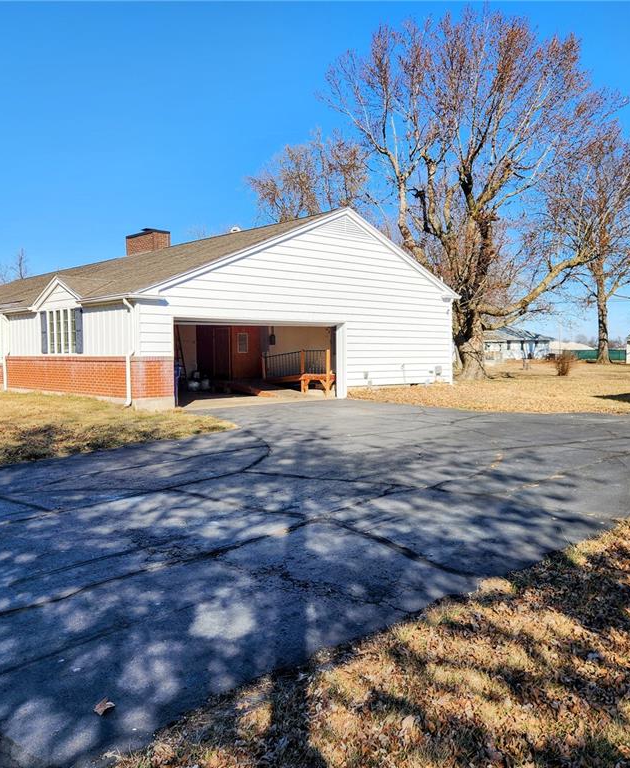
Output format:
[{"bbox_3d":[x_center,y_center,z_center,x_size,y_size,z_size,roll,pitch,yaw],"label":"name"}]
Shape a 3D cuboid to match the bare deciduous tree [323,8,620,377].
[{"bbox_3d":[6.676,-8.069,29.156,12.600,15.666,12.000,0,3,13],"label":"bare deciduous tree"}]

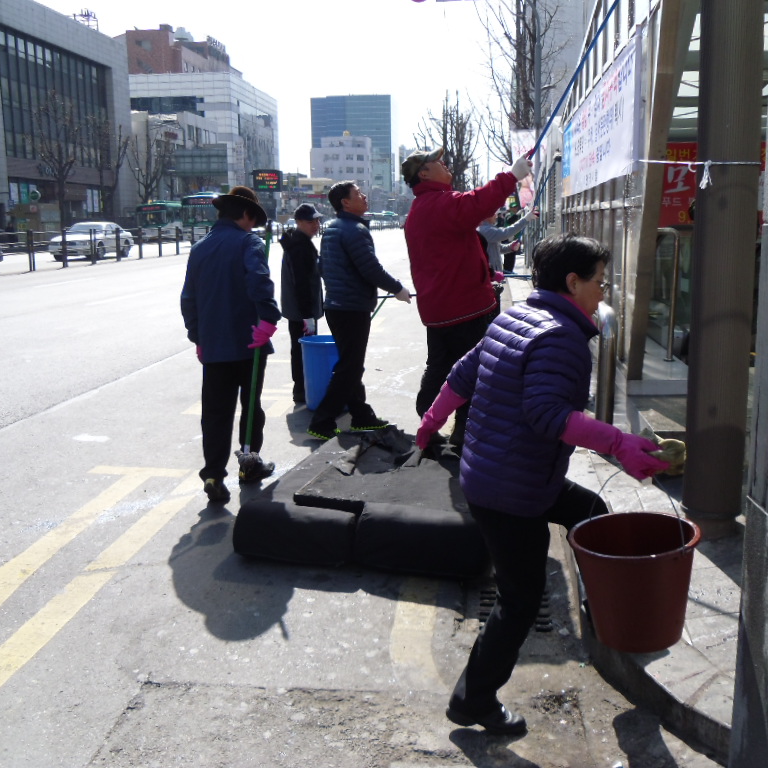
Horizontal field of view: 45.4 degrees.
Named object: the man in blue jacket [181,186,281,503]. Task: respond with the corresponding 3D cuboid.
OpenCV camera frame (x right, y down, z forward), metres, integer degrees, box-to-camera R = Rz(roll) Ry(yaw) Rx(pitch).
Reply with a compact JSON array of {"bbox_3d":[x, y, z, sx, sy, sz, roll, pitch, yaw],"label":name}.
[{"bbox_3d":[-0.865,-0.242,5.200,0.540,1.720,0.440,3,11,22],"label":"man in blue jacket"}]

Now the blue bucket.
[{"bbox_3d":[-0.468,-0.086,7.521,0.470,0.585,0.470,-1,10,0],"label":"blue bucket"}]

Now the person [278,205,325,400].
[{"bbox_3d":[-0.710,-0.659,7.670,0.380,1.660,0.500,-2,10,-7],"label":"person"}]

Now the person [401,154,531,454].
[{"bbox_3d":[0.480,-0.500,5.650,0.800,1.830,0.600,-6,11,-26],"label":"person"}]

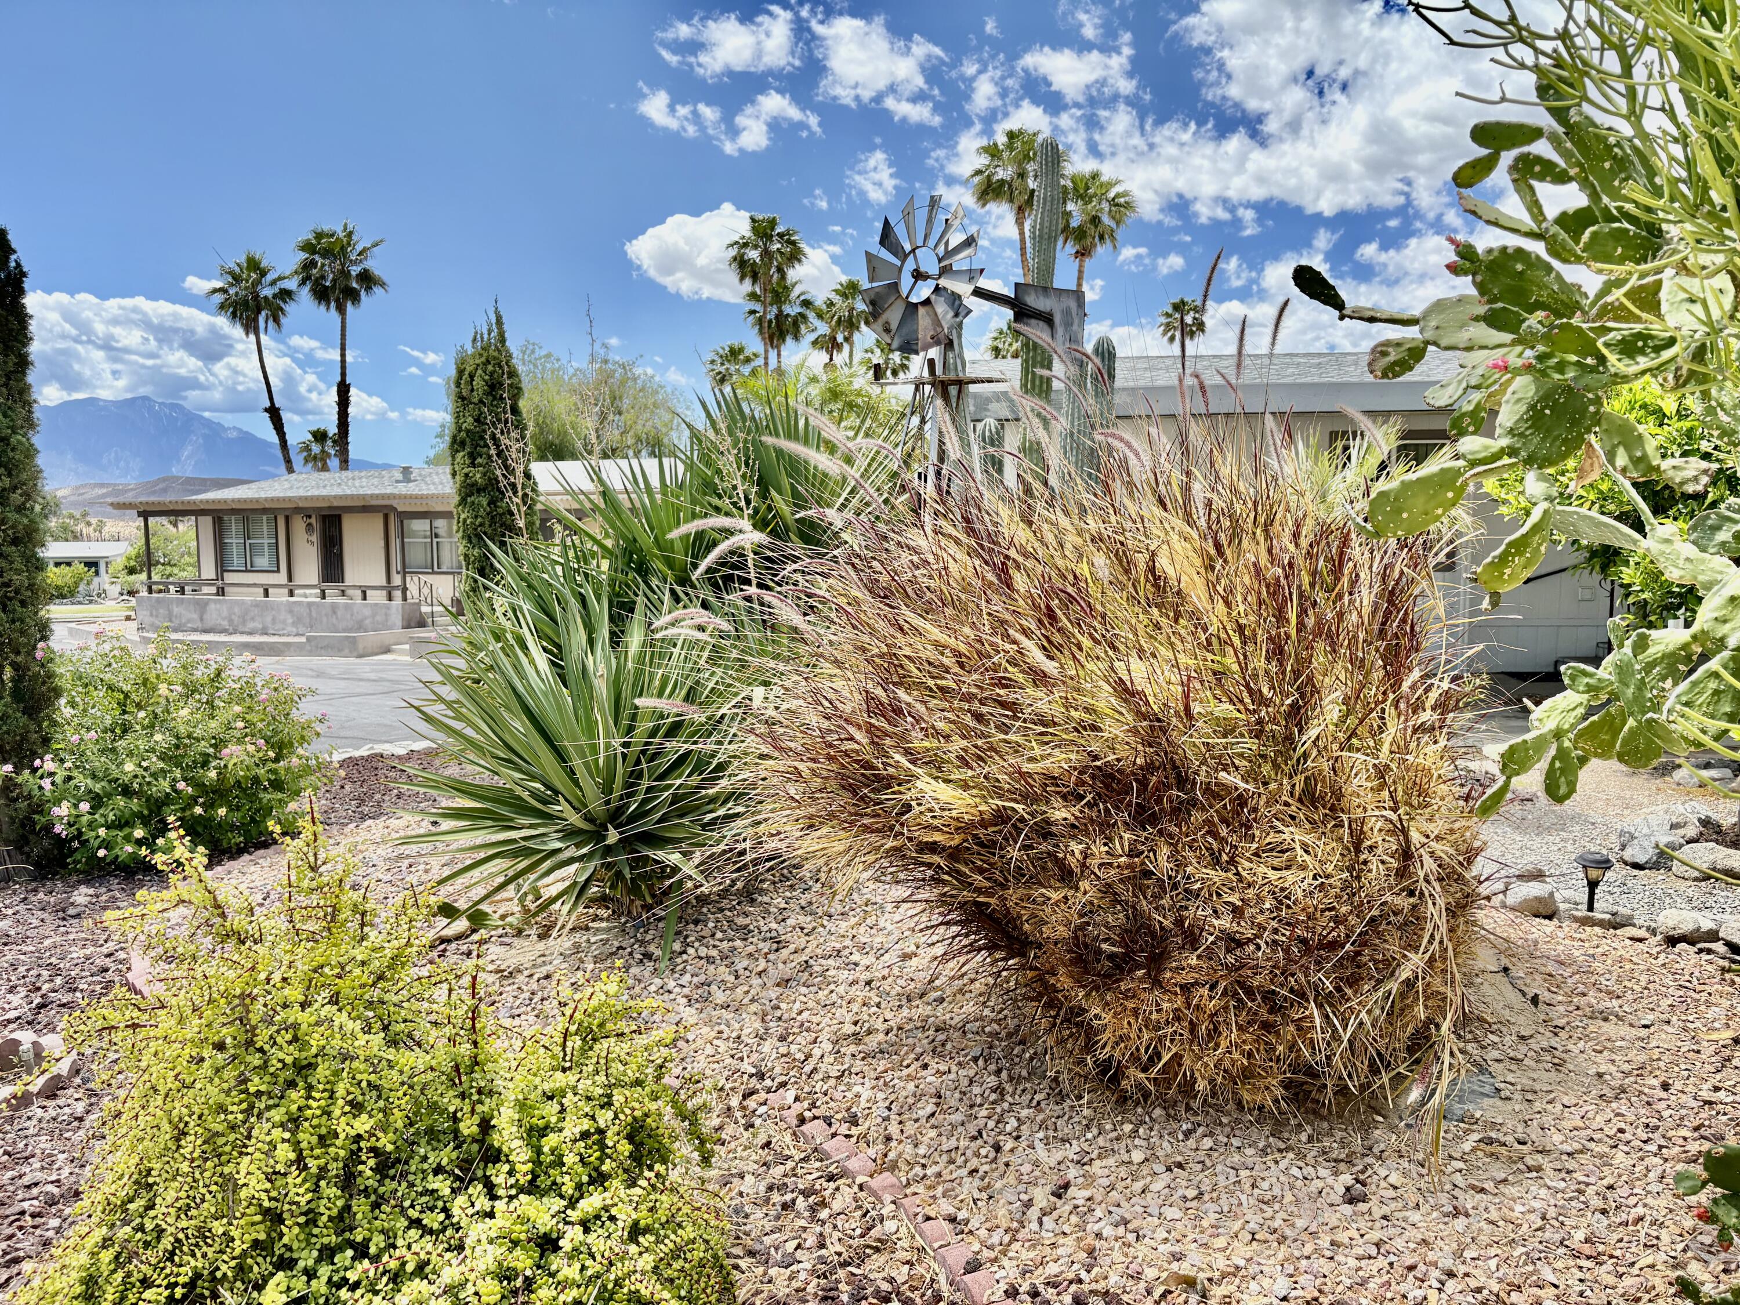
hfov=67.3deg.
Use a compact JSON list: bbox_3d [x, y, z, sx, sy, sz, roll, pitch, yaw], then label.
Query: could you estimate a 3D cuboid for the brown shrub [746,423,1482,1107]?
[{"bbox_3d":[0.739,0.224,3.932,2.222,1.791,1.800,-1,5,0],"label":"brown shrub"}]

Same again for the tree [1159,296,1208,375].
[{"bbox_3d":[20.347,-13.969,85.156,3.343,18.218,3.400,-1,5,0],"label":"tree"}]

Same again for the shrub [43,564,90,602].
[{"bbox_3d":[-38.055,-3.295,61.907,2.510,1.840,2.500,-1,5,0],"label":"shrub"}]

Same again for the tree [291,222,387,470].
[{"bbox_3d":[-19.814,-8.849,49.423,3.616,14.499,3.700,-1,5,0],"label":"tree"}]

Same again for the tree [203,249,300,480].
[{"bbox_3d":[-22.911,-8.288,49.467,4.084,13.435,3.700,-1,5,0],"label":"tree"}]

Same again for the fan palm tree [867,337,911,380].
[{"bbox_3d":[1.175,-13.170,89.220,3.412,16.541,3.400,-1,5,0],"label":"fan palm tree"}]

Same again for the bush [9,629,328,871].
[{"bbox_3d":[-3.601,0.401,6.753,1.567,1.062,1.600,-1,5,0],"label":"bush"}]

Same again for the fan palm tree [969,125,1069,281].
[{"bbox_3d":[5.281,-10.018,46.337,3.626,16.634,3.700,-1,5,0],"label":"fan palm tree"}]

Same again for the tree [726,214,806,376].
[{"bbox_3d":[-4.377,-10.511,56.322,3.482,16.368,3.500,-1,5,0],"label":"tree"}]

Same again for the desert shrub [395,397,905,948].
[{"bbox_3d":[-0.984,-0.102,5.811,2.166,2.107,2.200,-1,5,0],"label":"desert shrub"}]

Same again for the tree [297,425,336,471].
[{"bbox_3d":[-36.720,-9.771,87.462,3.081,10.814,3.200,-1,5,0],"label":"tree"}]

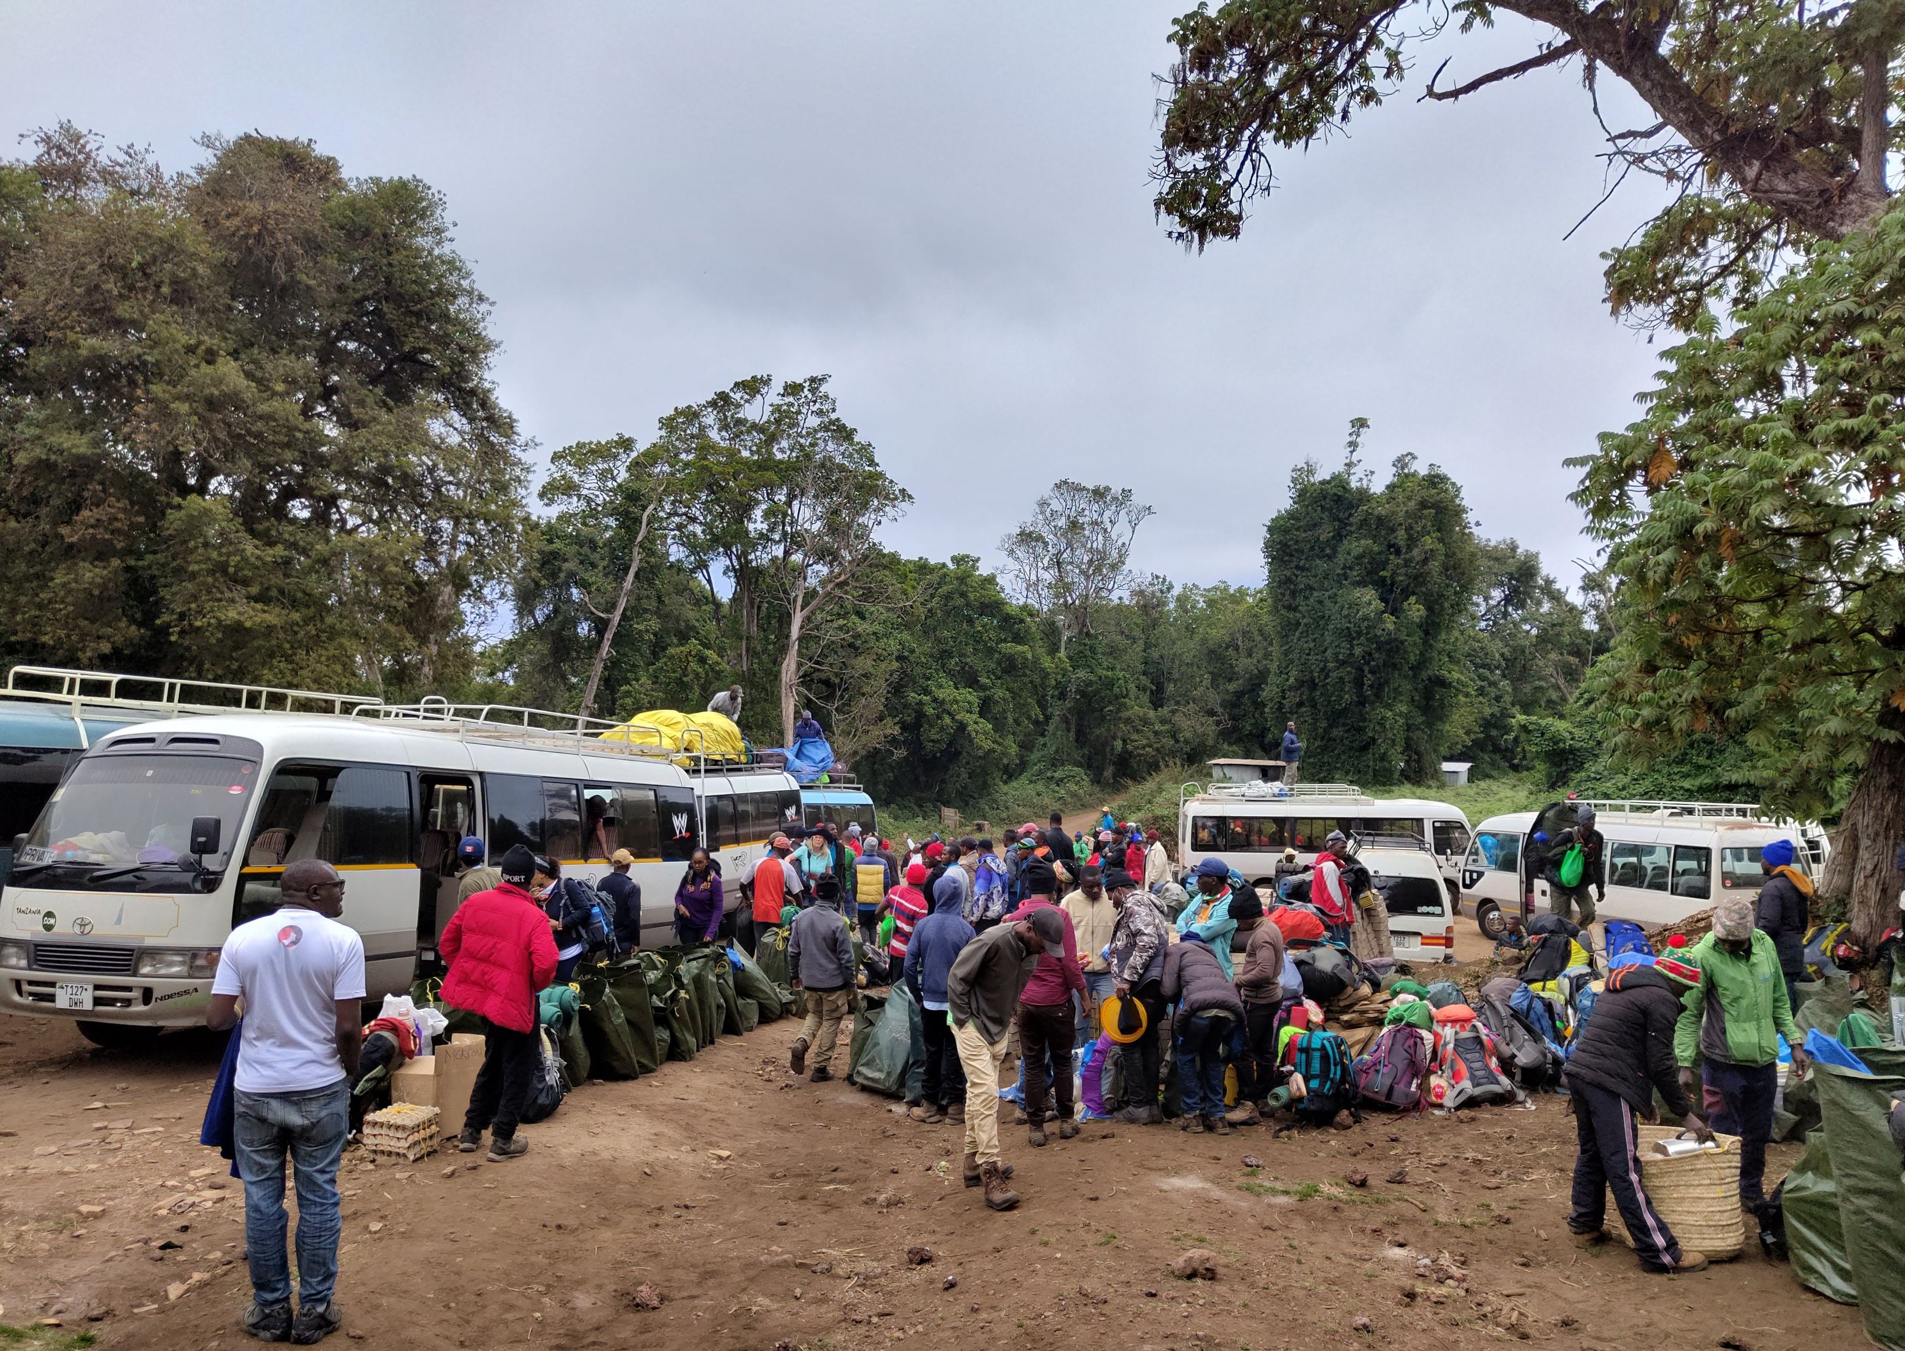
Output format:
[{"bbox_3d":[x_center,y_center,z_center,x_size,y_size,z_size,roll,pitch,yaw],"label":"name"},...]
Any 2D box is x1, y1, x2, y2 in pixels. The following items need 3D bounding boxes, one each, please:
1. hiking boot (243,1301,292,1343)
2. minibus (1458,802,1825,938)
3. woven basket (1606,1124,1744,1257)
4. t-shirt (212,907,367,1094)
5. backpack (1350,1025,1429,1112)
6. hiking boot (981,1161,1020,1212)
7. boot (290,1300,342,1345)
[{"bbox_3d":[-2.575,2.387,4.944,0.110,0.120,0.290,5,-8,-41],"label":"hiking boot"},{"bbox_3d":[12.820,3.944,25.258,2.060,2.900,6.990,2,-6,-15],"label":"minibus"},{"bbox_3d":[3.450,2.440,6.280,0.560,0.490,0.560,-4,-8,28],"label":"woven basket"},{"bbox_3d":[-2.533,1.242,5.045,0.510,0.670,0.280,3,-7,-25],"label":"t-shirt"},{"bbox_3d":[3.224,2.906,9.750,0.470,0.660,0.340,2,-20,19],"label":"backpack"},{"bbox_3d":[0.245,2.619,6.792,0.115,0.180,0.290,4,-8,-32],"label":"hiking boot"},{"bbox_3d":[-2.374,2.392,4.970,0.110,0.120,0.290,1,-6,-6],"label":"boot"}]

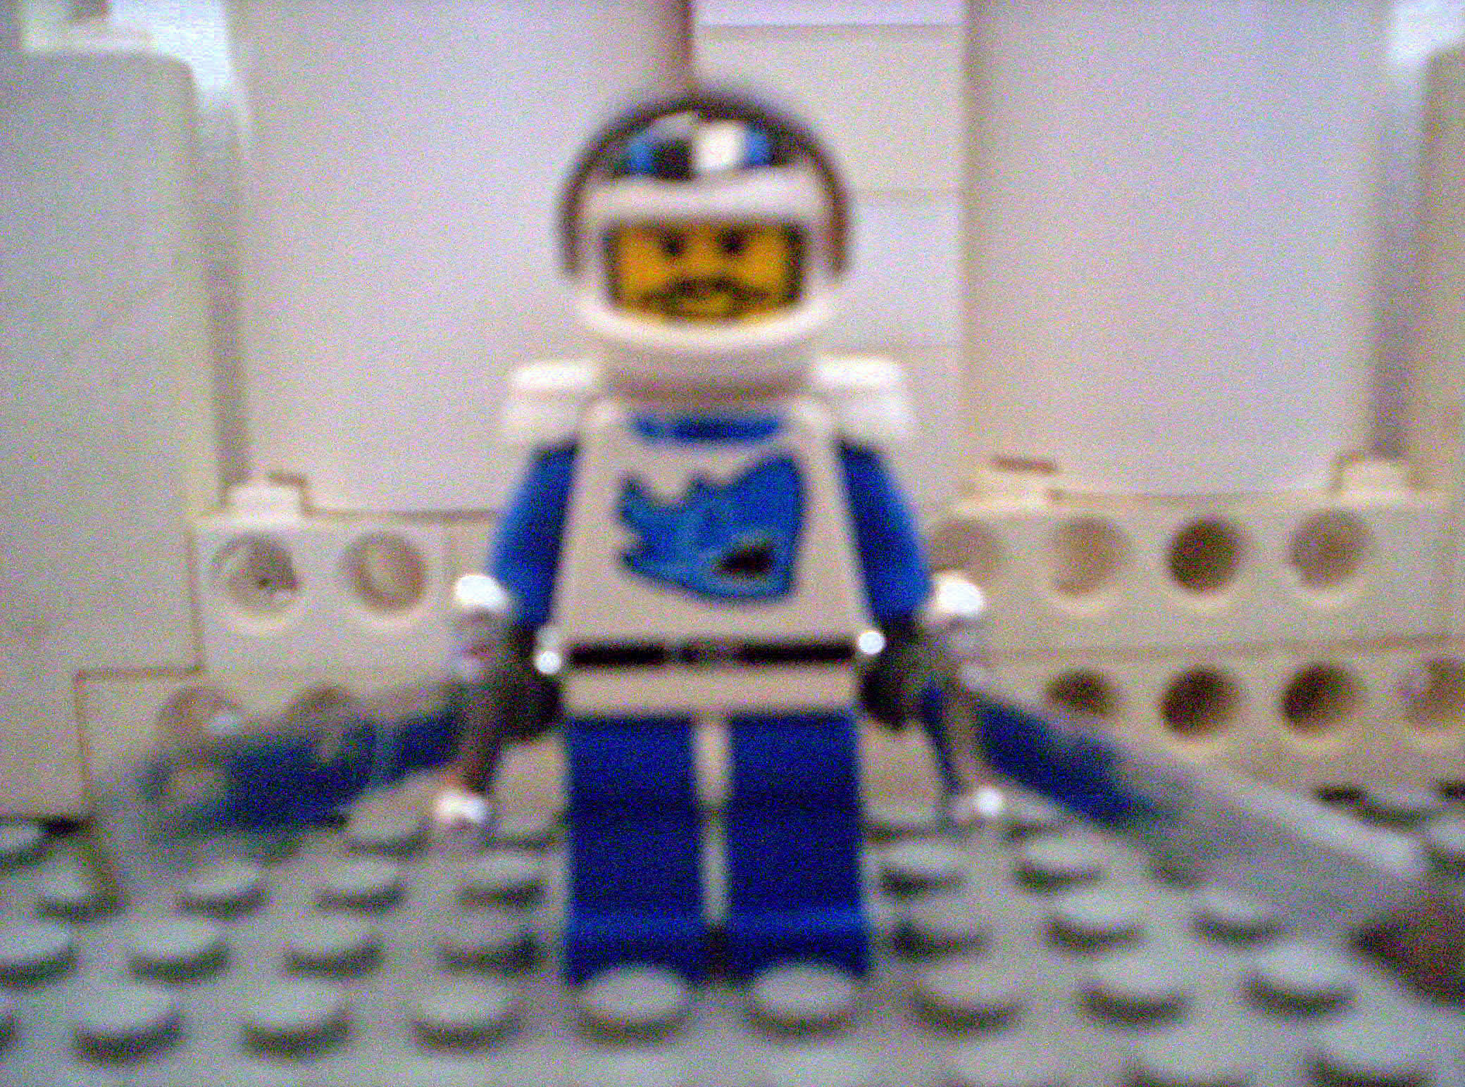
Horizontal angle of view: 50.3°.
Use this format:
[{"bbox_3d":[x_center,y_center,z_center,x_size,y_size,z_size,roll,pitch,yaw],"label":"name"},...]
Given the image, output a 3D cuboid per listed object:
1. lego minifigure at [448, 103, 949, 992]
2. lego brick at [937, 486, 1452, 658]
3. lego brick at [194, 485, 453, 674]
[{"bbox_3d":[-0.002,0.000,0.079,0.025,0.044,0.014,-2,14,-2],"label":"lego minifigure"},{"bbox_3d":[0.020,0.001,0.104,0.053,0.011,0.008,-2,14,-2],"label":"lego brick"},{"bbox_3d":[-0.026,0.002,0.102,0.016,0.011,0.008,-2,14,-2],"label":"lego brick"}]

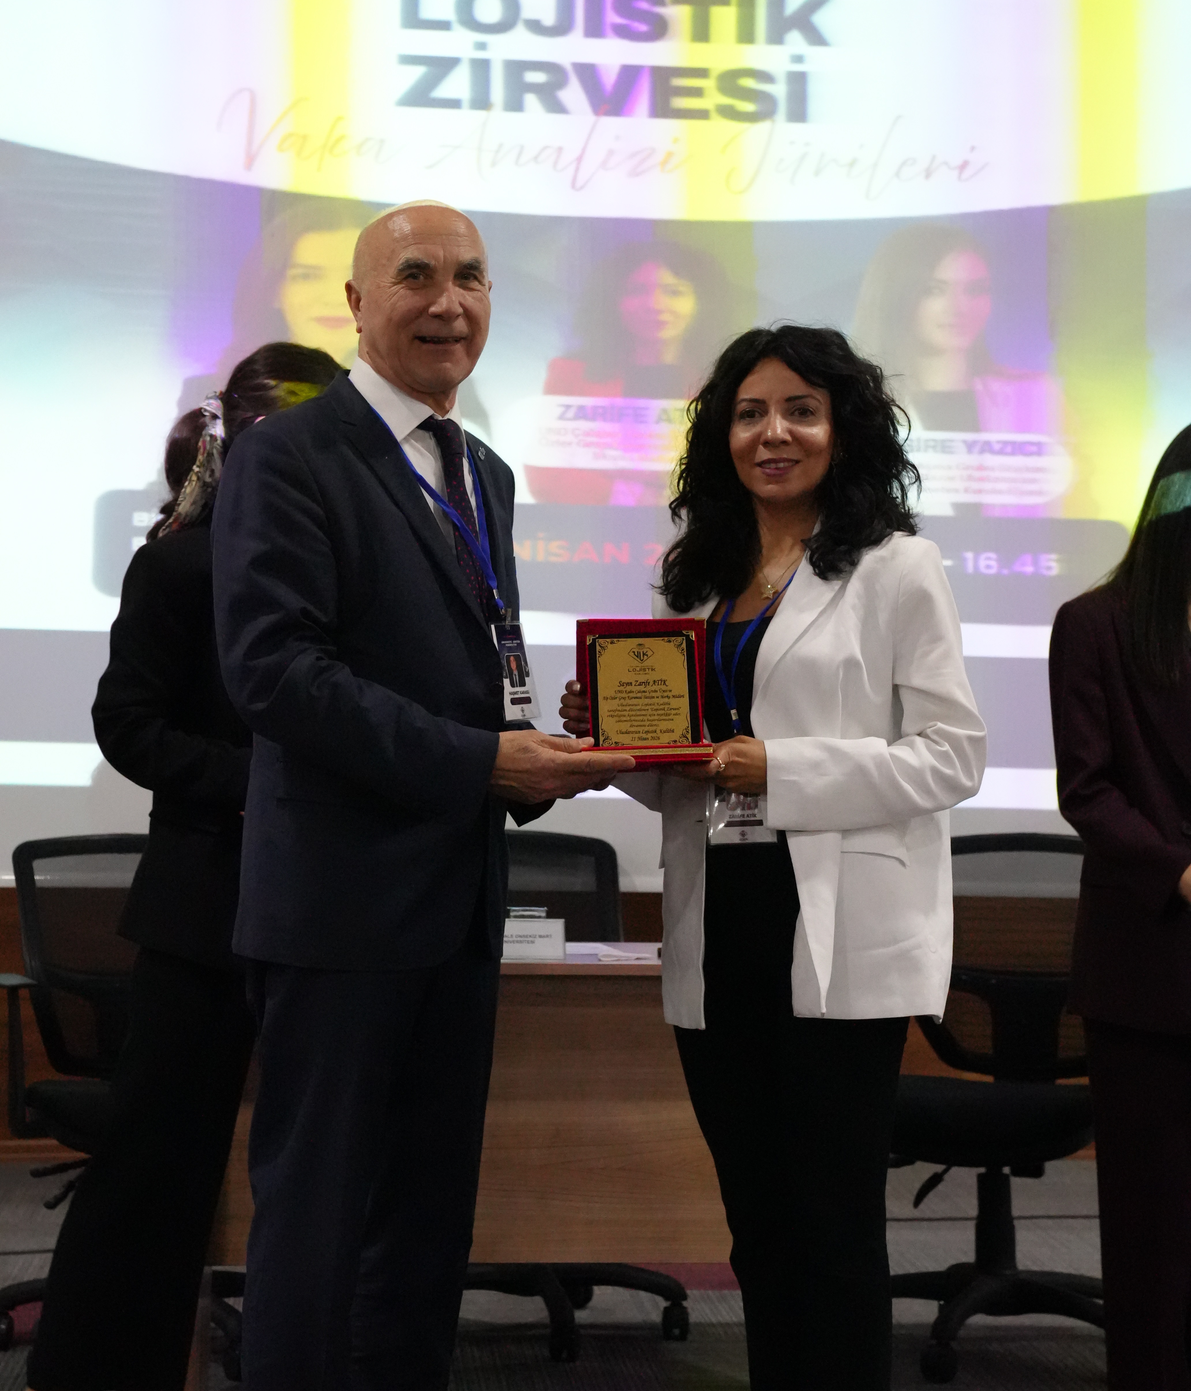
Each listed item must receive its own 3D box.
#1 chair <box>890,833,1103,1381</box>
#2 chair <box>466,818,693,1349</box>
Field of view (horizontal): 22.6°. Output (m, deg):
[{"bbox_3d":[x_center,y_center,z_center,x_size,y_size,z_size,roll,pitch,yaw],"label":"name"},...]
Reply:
[{"bbox_3d":[0.728,0.719,5.352,0.620,0.935,0.620,0,-1,20],"label":"chair"},{"bbox_3d":[-0.111,0.712,5.533,0.620,0.935,0.620,1,-1,-10],"label":"chair"}]

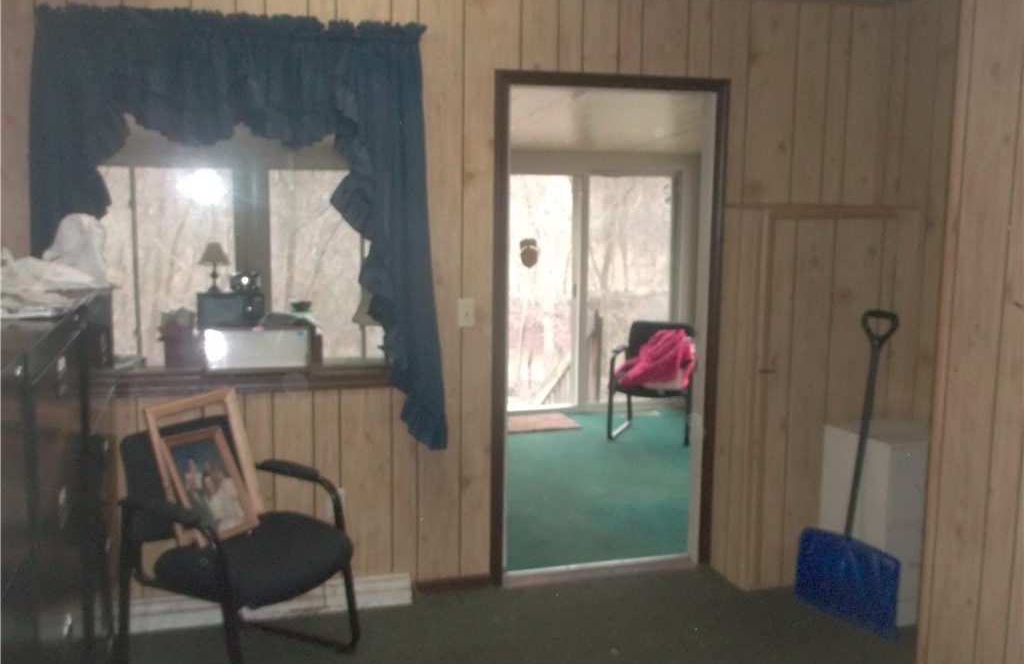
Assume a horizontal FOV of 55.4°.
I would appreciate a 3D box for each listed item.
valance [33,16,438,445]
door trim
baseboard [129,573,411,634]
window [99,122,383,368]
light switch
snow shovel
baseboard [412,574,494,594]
[{"bbox_3d":[-0.955,-0.314,3.573,1.471,1.608,0.110,-2,8,-16],"label":"valance"},{"bbox_3d":[0.395,0.002,4.120,1.015,2.107,0.140,-2,8,-16],"label":"door trim"},{"bbox_3d":[-0.957,1.047,3.781,1.140,0.100,0.078,-2,8,-16],"label":"baseboard"},{"bbox_3d":[-0.992,-0.342,3.644,1.120,1.060,0.100,-2,8,-16],"label":"window"},{"bbox_3d":[-0.176,-0.074,3.881,0.069,0.115,0.018,-2,8,-16],"label":"light switch"},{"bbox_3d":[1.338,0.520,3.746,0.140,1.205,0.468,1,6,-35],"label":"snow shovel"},{"bbox_3d":[-0.241,1.040,4.022,0.313,0.060,0.016,-2,8,-16],"label":"baseboard"}]

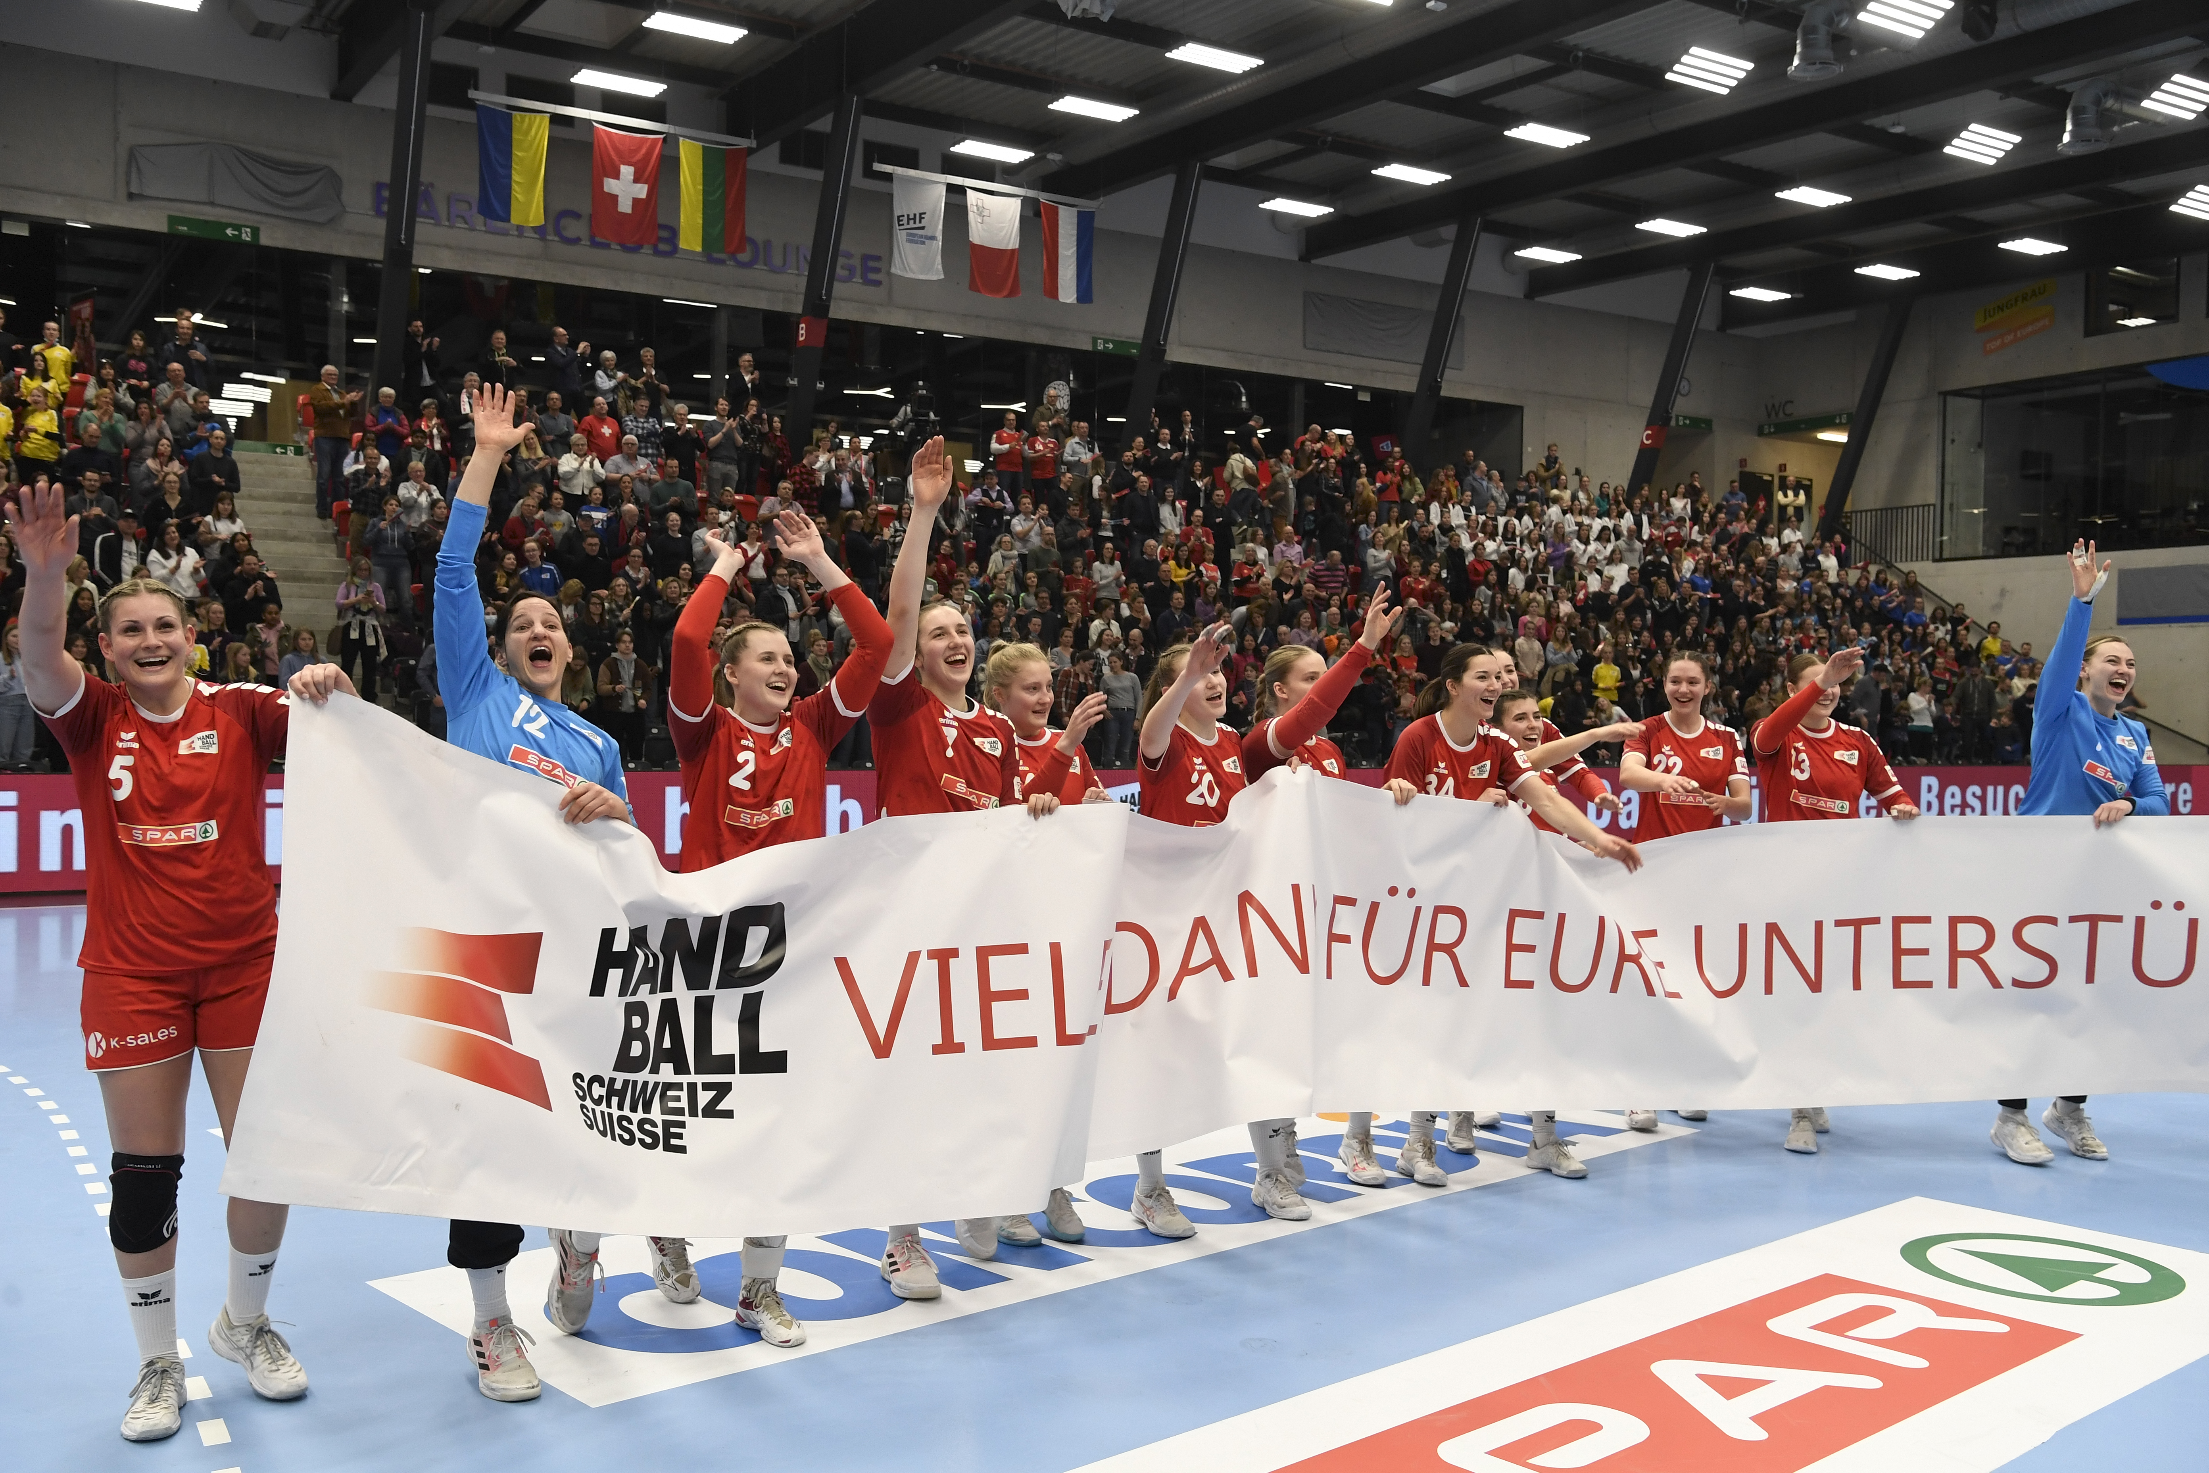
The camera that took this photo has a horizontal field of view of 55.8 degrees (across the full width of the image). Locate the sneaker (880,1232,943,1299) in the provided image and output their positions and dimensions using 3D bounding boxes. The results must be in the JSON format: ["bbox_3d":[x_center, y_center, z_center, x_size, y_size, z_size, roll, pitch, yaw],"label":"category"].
[{"bbox_3d":[-0.508,1.380,5.460,0.100,0.125,0.270,0,1,-34],"label":"sneaker"}]

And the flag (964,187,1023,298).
[{"bbox_3d":[-1.671,-7.501,31.800,0.980,1.510,0.100,0,1,-34],"label":"flag"}]

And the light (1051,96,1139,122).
[{"bbox_3d":[-0.146,-8.875,29.500,1.230,0.100,0.560,0,1,-34],"label":"light"}]

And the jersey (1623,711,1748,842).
[{"bbox_3d":[2.185,0.233,7.850,0.480,0.650,0.280,1,1,3],"label":"jersey"}]

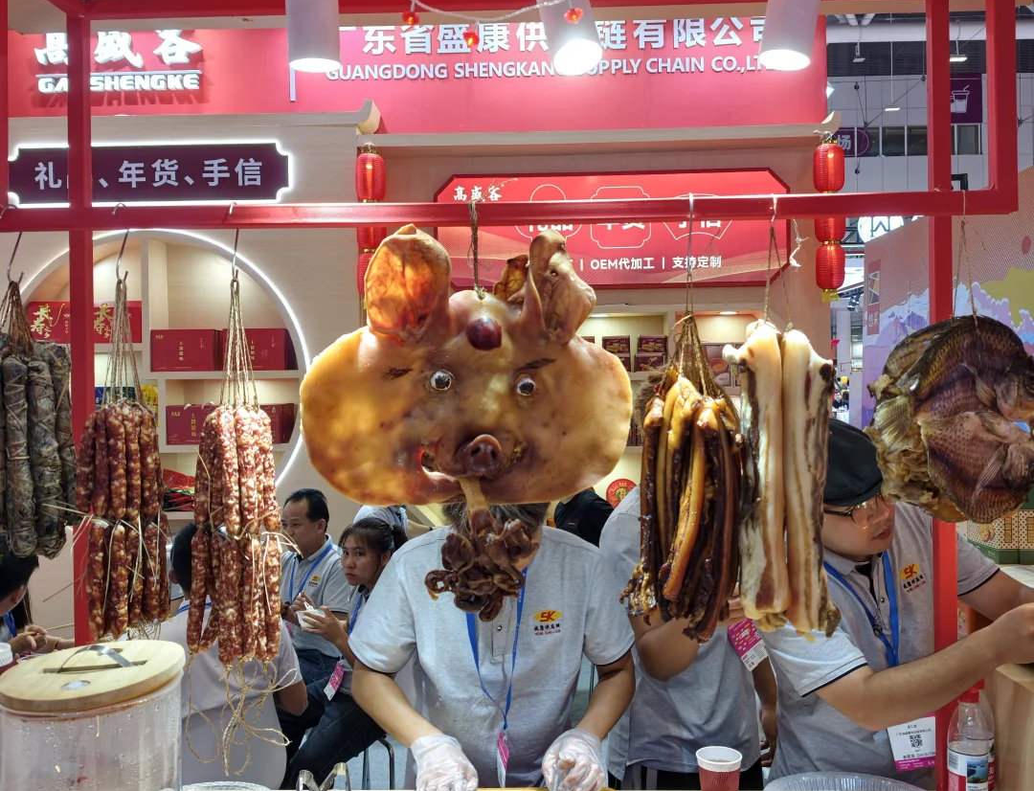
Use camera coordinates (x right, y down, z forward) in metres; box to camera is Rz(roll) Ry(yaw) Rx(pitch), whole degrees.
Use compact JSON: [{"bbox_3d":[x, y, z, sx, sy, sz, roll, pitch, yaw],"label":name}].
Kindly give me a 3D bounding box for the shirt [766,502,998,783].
[{"bbox_3d":[0.705,0.550,1.900,0.470,0.660,0.320,-1,7,-34],"label":"shirt"}]

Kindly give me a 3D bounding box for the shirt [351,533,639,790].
[{"bbox_3d":[-0.050,0.554,1.980,0.580,0.600,0.300,-1,0,0],"label":"shirt"}]

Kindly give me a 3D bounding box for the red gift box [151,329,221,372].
[{"bbox_3d":[-1.706,-0.226,4.900,0.320,0.207,0.120,-1,0,2],"label":"red gift box"}]

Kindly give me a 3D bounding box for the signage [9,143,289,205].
[{"bbox_3d":[-1.872,-1.123,4.850,1.420,0.310,0.060,-1,0,2],"label":"signage"}]

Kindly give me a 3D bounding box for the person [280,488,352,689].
[{"bbox_3d":[-0.860,1.000,3.480,0.520,1.260,0.780,0,0,38],"label":"person"}]

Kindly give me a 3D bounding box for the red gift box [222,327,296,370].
[{"bbox_3d":[-1.333,-0.234,4.880,0.320,0.207,0.120,-1,0,2],"label":"red gift box"}]

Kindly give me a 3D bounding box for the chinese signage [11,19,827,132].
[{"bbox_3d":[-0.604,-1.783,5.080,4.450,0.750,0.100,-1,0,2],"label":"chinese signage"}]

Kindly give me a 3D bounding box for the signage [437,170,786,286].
[{"bbox_3d":[0.469,-0.818,4.700,1.730,0.540,0.050,-1,0,2],"label":"signage"}]

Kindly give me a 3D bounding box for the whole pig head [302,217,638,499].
[{"bbox_3d":[-0.080,-0.047,1.500,0.520,0.445,0.170,-1,0,-5],"label":"whole pig head"}]

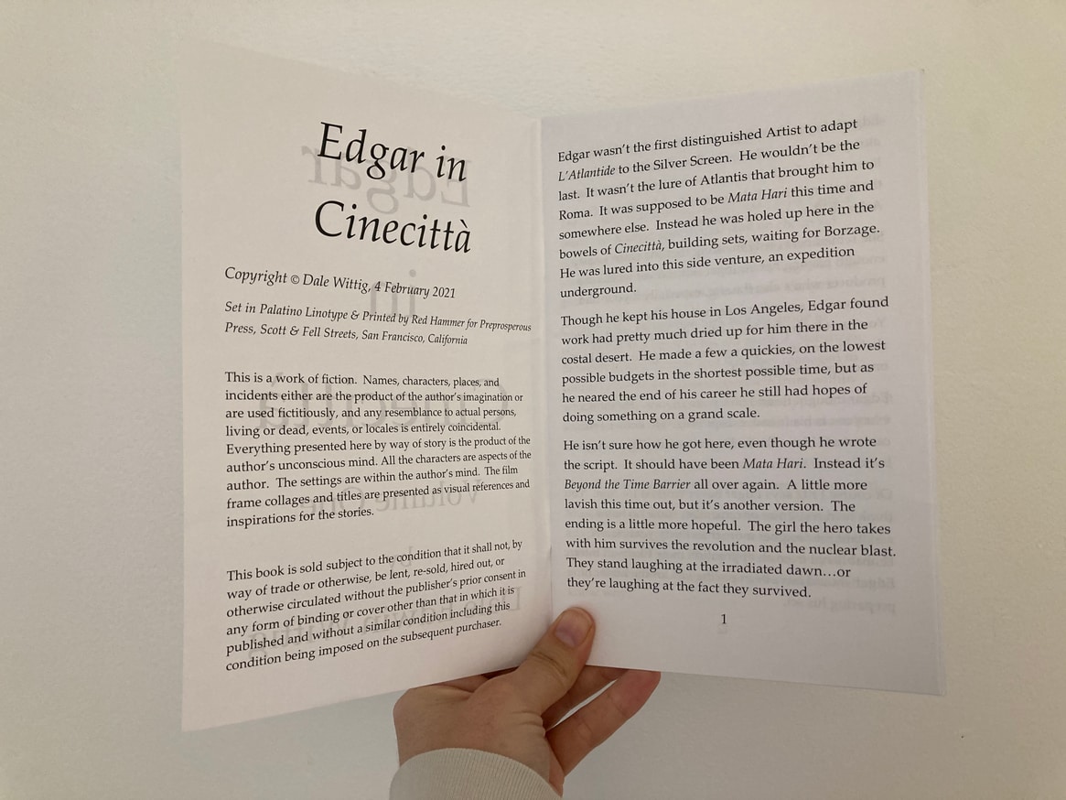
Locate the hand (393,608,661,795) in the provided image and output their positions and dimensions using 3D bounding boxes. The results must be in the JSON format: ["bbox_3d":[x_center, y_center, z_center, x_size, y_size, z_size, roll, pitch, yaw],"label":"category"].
[{"bbox_3d":[-0.003,0.120,0.342,0.105,0.082,0.100,3,8,18],"label":"hand"}]

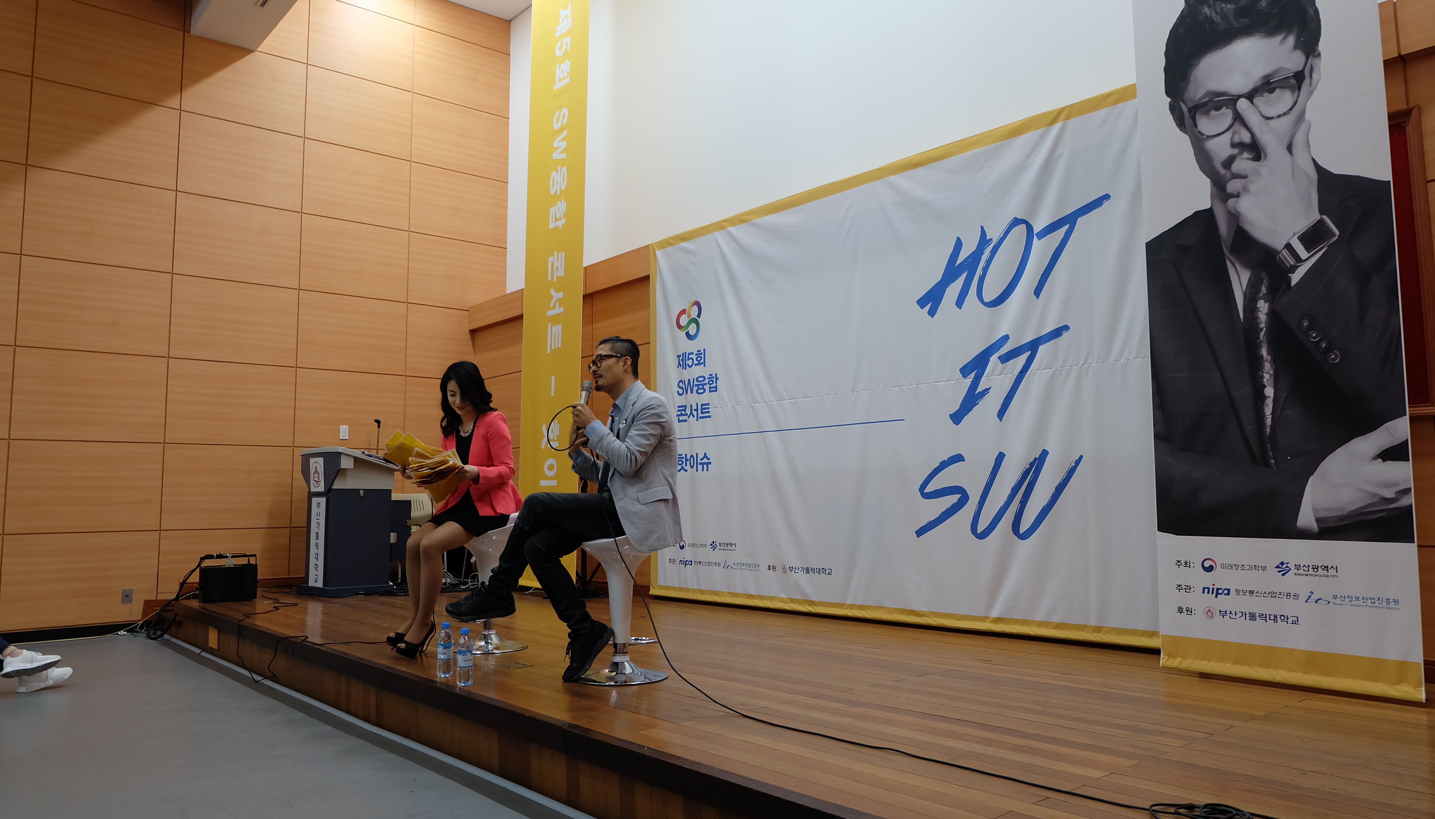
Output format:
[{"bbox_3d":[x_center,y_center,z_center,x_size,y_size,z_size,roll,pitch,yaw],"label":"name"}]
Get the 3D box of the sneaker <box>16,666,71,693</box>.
[{"bbox_3d":[-3.658,1.440,5.183,0.100,0.100,0.265,-5,5,41],"label":"sneaker"}]

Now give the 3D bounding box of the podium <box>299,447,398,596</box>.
[{"bbox_3d":[-3.040,0.905,7.802,0.570,1.140,0.860,4,-7,-38],"label":"podium"}]

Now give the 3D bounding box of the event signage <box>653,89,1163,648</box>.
[{"bbox_3d":[0.822,-0.097,5.876,0.040,2.710,4.004,4,-7,-42],"label":"event signage"}]

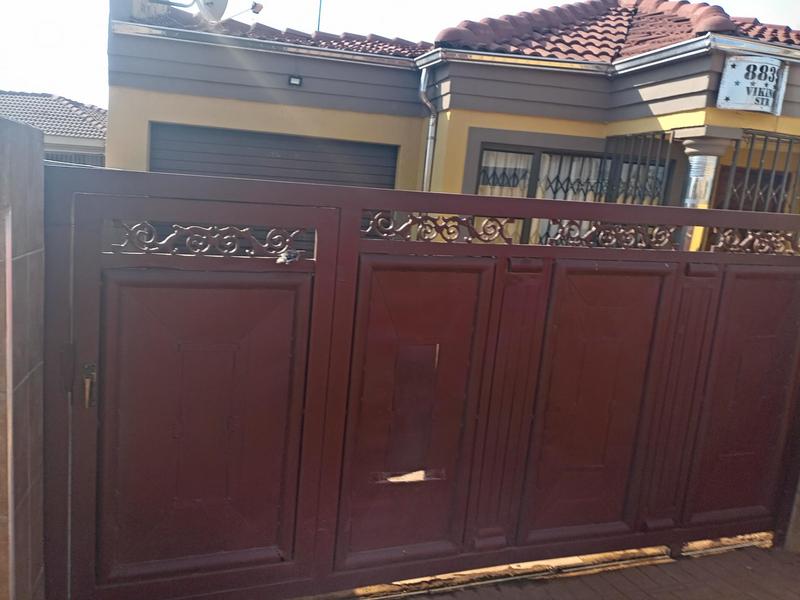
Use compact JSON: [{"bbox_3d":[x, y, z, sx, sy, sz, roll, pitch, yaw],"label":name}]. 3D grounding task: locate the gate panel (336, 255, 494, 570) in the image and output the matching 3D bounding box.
[{"bbox_3d":[0.072,0.460,2.510,0.570,1.270,0.050,1,9,-19],"label":"gate panel"}]

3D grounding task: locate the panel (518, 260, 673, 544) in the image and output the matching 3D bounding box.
[{"bbox_3d":[0.902,0.468,2.800,0.645,1.270,0.050,1,9,-19],"label":"panel"}]

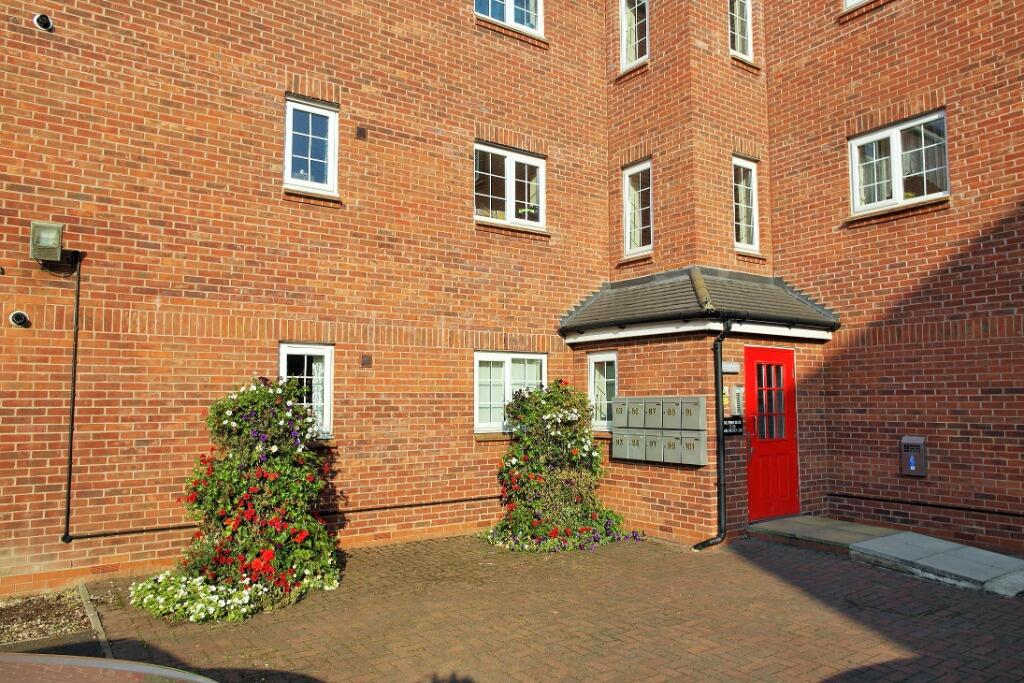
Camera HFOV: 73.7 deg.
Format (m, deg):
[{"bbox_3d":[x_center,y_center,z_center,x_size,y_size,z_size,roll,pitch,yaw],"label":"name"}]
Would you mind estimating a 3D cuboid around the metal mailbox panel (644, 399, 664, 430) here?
[{"bbox_3d":[1.699,0.842,8.038,0.110,0.362,0.282,3,-6,-35],"label":"metal mailbox panel"}]

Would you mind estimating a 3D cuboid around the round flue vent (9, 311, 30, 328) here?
[{"bbox_3d":[-4.250,-0.191,5.889,0.140,0.145,0.100,3,-6,-35],"label":"round flue vent"}]

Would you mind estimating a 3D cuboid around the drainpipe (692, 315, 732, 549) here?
[{"bbox_3d":[2.160,1.009,7.364,0.420,2.480,0.190,-1,-5,10],"label":"drainpipe"}]

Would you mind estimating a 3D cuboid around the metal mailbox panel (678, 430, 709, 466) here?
[{"bbox_3d":[2.028,1.189,7.613,0.110,0.375,0.278,3,-6,-35],"label":"metal mailbox panel"}]

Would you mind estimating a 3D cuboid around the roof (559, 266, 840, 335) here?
[{"bbox_3d":[2.435,-0.505,9.036,2.600,0.850,2.550,3,-6,-35],"label":"roof"}]

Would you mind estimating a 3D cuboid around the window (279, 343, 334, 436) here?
[{"bbox_3d":[-2.212,0.532,7.350,0.600,1.040,0.100,3,-6,-35],"label":"window"}]

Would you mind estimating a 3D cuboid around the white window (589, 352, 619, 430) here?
[{"bbox_3d":[1.220,0.669,9.007,0.090,1.020,0.540,3,-6,-35],"label":"white window"}]

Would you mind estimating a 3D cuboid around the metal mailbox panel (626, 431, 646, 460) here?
[{"bbox_3d":[1.553,1.248,8.295,0.110,0.375,0.278,3,-6,-35],"label":"metal mailbox panel"}]

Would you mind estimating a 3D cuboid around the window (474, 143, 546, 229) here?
[{"bbox_3d":[-0.011,-2.035,9.090,1.150,1.050,0.100,3,-6,-35],"label":"window"}]

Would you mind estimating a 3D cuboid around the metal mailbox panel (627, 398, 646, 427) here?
[{"bbox_3d":[1.537,0.865,8.271,0.110,0.362,0.282,3,-6,-35],"label":"metal mailbox panel"}]

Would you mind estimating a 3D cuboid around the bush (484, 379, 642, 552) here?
[{"bbox_3d":[0.576,1.377,8.088,1.650,1.840,1.380,3,-6,-35],"label":"bush"}]

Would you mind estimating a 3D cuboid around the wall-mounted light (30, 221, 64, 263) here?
[{"bbox_3d":[-3.966,-0.846,5.819,0.215,0.315,0.150,3,2,-35],"label":"wall-mounted light"}]

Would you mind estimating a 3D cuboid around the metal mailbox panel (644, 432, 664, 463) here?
[{"bbox_3d":[1.712,1.228,8.068,0.110,0.375,0.278,3,-6,-35],"label":"metal mailbox panel"}]

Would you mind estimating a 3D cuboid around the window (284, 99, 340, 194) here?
[{"bbox_3d":[-2.223,-2.162,7.567,0.600,1.050,0.100,3,-6,-35],"label":"window"}]

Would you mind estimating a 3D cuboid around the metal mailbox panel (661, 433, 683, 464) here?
[{"bbox_3d":[1.860,1.189,7.776,0.110,0.375,0.282,3,-6,-35],"label":"metal mailbox panel"}]

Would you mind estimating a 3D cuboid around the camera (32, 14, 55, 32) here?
[{"bbox_3d":[-4.204,-2.871,6.125,0.120,0.130,0.135,-5,-6,43],"label":"camera"}]

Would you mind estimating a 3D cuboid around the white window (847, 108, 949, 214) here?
[{"bbox_3d":[4.666,-2.111,8.255,0.090,0.990,1.130,3,-6,-35],"label":"white window"}]

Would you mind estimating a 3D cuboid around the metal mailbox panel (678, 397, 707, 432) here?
[{"bbox_3d":[2.027,0.814,7.644,0.110,0.378,0.278,3,-6,-35],"label":"metal mailbox panel"}]

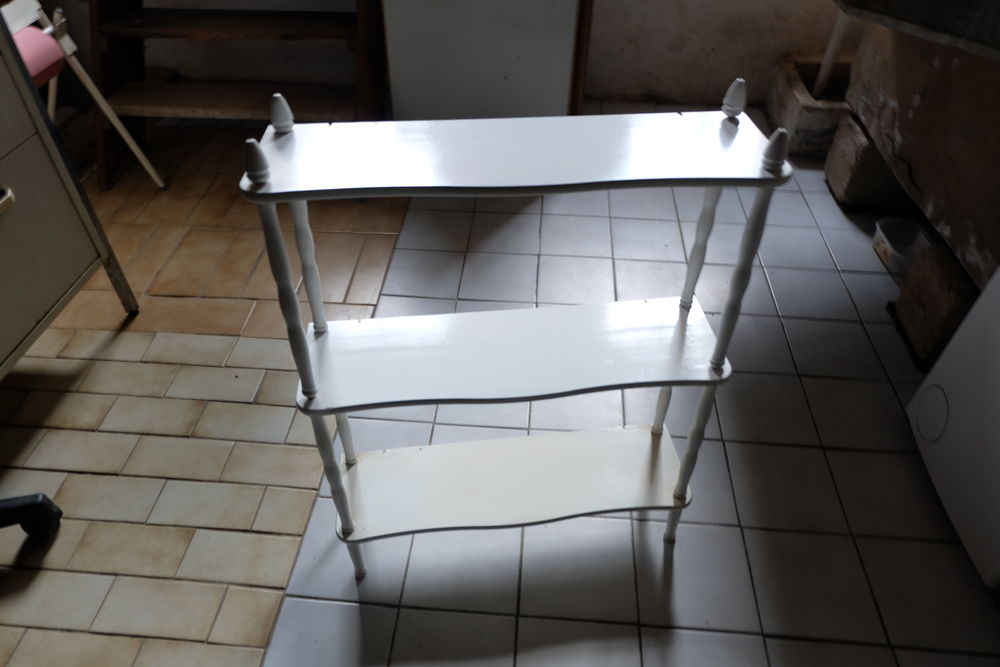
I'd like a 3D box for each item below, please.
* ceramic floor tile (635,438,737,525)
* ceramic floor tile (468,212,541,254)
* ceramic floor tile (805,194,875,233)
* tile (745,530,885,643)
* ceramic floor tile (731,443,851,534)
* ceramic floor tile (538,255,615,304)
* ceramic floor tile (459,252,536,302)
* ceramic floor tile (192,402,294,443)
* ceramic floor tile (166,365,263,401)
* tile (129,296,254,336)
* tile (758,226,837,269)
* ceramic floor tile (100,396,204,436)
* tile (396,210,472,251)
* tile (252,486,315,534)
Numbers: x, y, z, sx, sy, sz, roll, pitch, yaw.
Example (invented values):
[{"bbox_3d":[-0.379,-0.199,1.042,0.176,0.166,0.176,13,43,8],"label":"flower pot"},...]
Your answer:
[{"bbox_3d":[0.354,0.288,1.313,0.197,0.010,0.197,3,44,3],"label":"ceramic floor tile"},{"bbox_3d":[0.017,-0.285,1.912,0.197,0.010,0.197,3,44,3],"label":"ceramic floor tile"},{"bbox_3d":[1.040,-0.369,2.014,0.199,0.009,0.199,3,44,3],"label":"ceramic floor tile"},{"bbox_3d":[0.543,0.440,1.167,0.198,0.009,0.198,3,43,4],"label":"tile"},{"bbox_3d":[0.559,0.302,1.313,0.198,0.009,0.198,3,43,4],"label":"ceramic floor tile"},{"bbox_3d":[0.201,-0.136,1.757,0.197,0.010,0.197,3,44,3],"label":"ceramic floor tile"},{"bbox_3d":[0.001,-0.149,1.780,0.199,0.009,0.199,3,44,3],"label":"ceramic floor tile"},{"bbox_3d":[-0.543,0.193,1.421,0.198,0.009,0.097,3,44,3],"label":"ceramic floor tile"},{"bbox_3d":[-0.641,0.117,1.510,0.199,0.009,0.100,3,43,4],"label":"ceramic floor tile"},{"bbox_3d":[-0.772,-0.043,1.681,0.281,0.009,0.130,3,43,4],"label":"tile"},{"bbox_3d":[0.822,-0.241,1.880,0.199,0.009,0.199,3,44,3],"label":"tile"},{"bbox_3d":[-0.740,0.179,1.424,0.197,0.010,0.097,3,44,3],"label":"ceramic floor tile"},{"bbox_3d":[-0.185,-0.299,1.935,0.199,0.009,0.199,3,44,3],"label":"tile"},{"bbox_3d":[-0.409,0.340,1.273,0.096,0.009,0.097,3,43,4],"label":"tile"}]

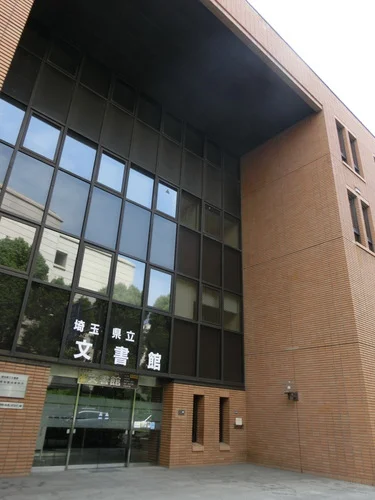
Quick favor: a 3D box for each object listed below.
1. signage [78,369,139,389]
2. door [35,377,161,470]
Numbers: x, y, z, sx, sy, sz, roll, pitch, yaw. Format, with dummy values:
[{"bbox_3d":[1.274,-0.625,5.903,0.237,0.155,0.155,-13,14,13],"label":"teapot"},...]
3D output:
[{"bbox_3d":[-2.269,3.858,10.677,1.978,0.326,0.038,22,-31,-35],"label":"signage"},{"bbox_3d":[-2.340,4.931,10.268,4.051,2.198,0.115,22,-31,-35],"label":"door"}]

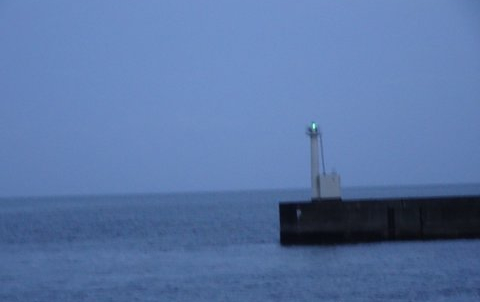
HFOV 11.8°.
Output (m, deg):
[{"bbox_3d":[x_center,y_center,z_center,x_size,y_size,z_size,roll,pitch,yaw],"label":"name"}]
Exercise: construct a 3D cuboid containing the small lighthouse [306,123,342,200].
[{"bbox_3d":[7.858,0.855,218.982,3.060,7.220,2.000,-2,-1,0],"label":"small lighthouse"}]

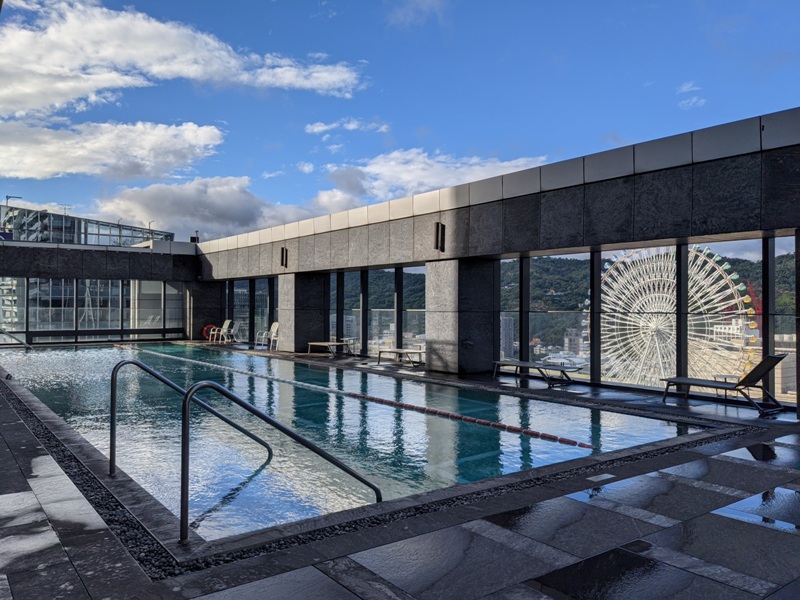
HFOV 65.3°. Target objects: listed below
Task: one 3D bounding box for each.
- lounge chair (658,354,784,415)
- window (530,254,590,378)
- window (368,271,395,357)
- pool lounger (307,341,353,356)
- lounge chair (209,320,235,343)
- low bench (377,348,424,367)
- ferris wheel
[{"bbox_3d":[4.946,1.202,9.554,0.779,0.823,1.632,1,-1,-37],"label":"lounge chair"},{"bbox_3d":[3.454,0.351,13.217,0.100,2.620,1.700,1,-1,-37],"label":"window"},{"bbox_3d":[-0.472,0.375,18.074,0.118,2.565,1.521,1,-1,-37],"label":"window"},{"bbox_3d":[-2.076,1.528,19.059,0.706,0.360,1.926,1,-1,-37],"label":"pool lounger"},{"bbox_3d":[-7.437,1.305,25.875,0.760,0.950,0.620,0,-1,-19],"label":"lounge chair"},{"bbox_3d":[0.199,1.495,15.794,0.706,0.360,1.882,1,-1,-37],"label":"low bench"},{"bbox_3d":[99.300,11.900,239.600,13.000,74.000,72.000,1,-1,-36],"label":"ferris wheel"}]

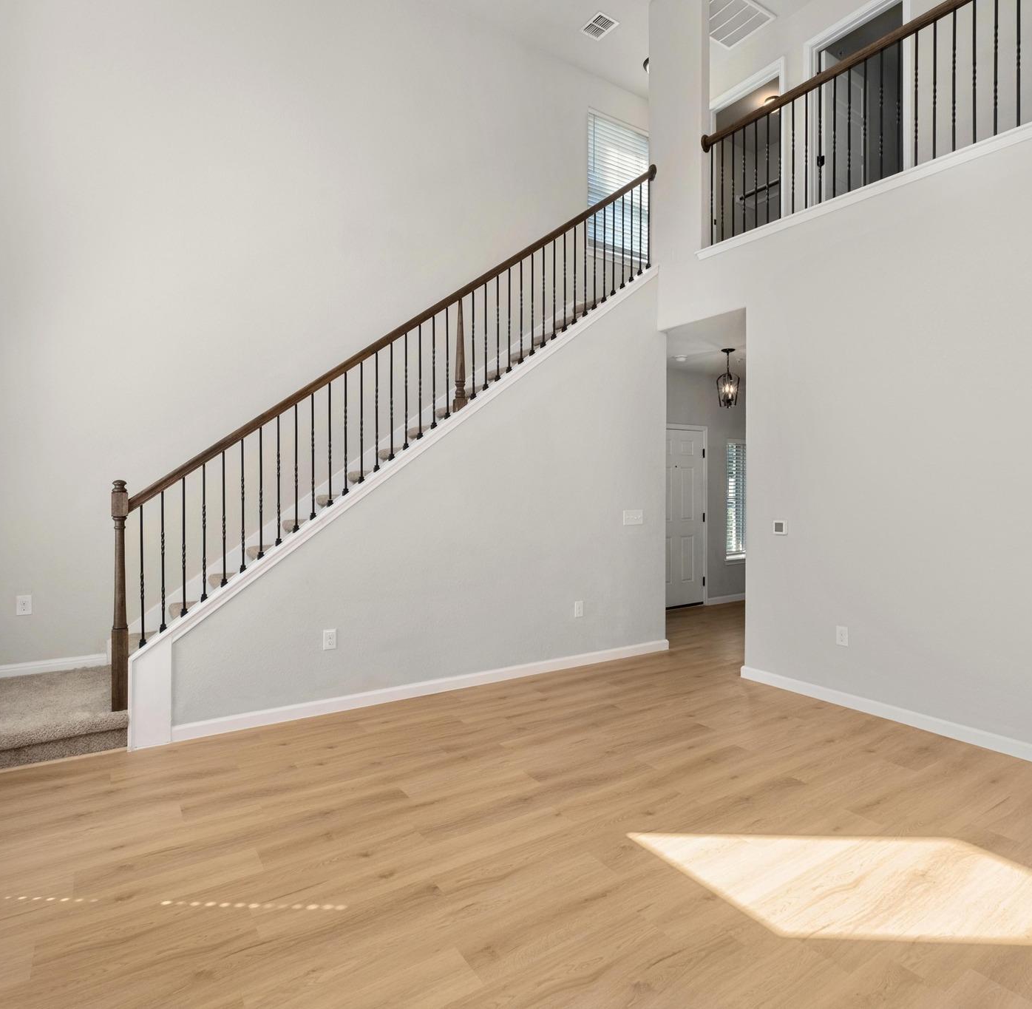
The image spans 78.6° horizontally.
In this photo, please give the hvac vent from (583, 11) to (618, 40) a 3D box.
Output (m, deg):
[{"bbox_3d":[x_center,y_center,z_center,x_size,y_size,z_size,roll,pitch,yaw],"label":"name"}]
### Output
[{"bbox_3d":[0.730,-4.154,5.502,0.217,0.025,0.257,0,1,-33],"label":"hvac vent"}]

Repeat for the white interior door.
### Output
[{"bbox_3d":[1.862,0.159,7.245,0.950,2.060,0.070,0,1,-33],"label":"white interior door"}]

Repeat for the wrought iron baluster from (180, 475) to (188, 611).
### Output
[{"bbox_3d":[-1.756,0.223,3.340,0.032,0.740,0.032,0,1,-33],"label":"wrought iron baluster"}]

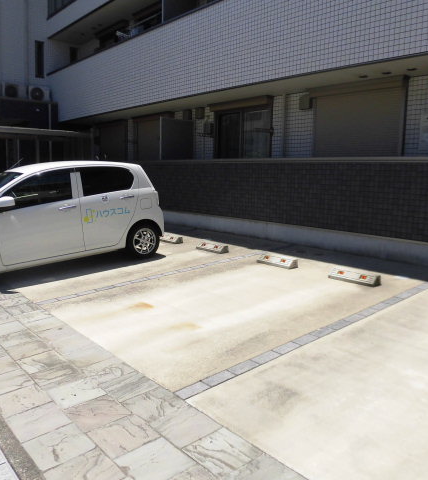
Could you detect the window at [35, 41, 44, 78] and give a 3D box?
[{"bbox_3d":[-5.499,-5.688,14.006,0.290,1.150,0.100,-8,12,-41],"label":"window"}]

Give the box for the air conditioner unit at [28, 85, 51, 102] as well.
[{"bbox_3d":[-5.373,-4.511,13.662,0.680,0.510,0.270,-8,12,-41],"label":"air conditioner unit"}]

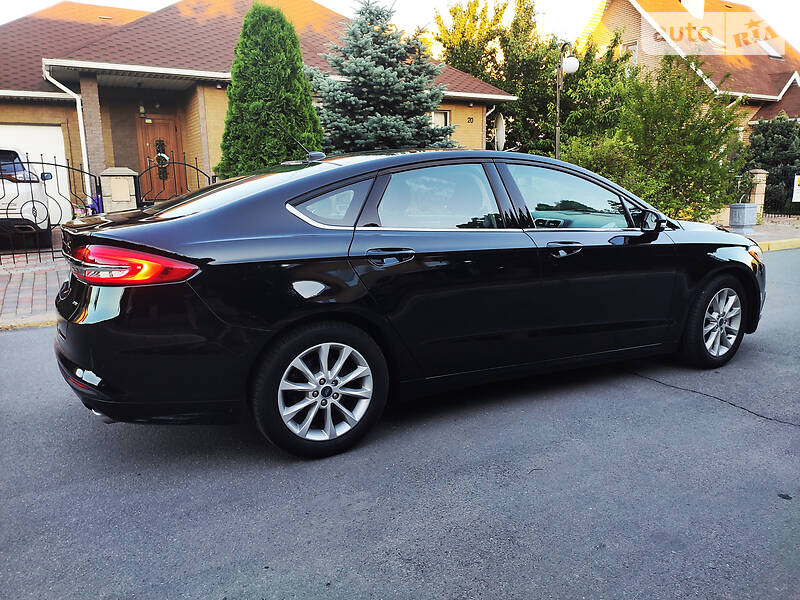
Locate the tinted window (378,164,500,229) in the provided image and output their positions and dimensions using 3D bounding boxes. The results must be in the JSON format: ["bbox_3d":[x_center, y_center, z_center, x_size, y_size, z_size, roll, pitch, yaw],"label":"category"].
[{"bbox_3d":[0.195,-0.534,3.040,0.690,0.345,0.050,-6,-14,-27],"label":"tinted window"}]

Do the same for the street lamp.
[{"bbox_3d":[3.466,-3.193,12.610,0.340,4.260,0.500,-6,10,-28],"label":"street lamp"}]

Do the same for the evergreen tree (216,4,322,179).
[{"bbox_3d":[-2.904,-3.898,13.297,2.250,4.990,2.250,-6,11,-27],"label":"evergreen tree"}]

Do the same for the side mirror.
[{"bbox_3d":[1.472,-0.462,3.493,0.130,0.150,0.200,-6,10,-28],"label":"side mirror"}]

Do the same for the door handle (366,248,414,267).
[{"bbox_3d":[-0.046,-0.198,2.797,0.240,0.080,0.055,-6,11,-27],"label":"door handle"}]

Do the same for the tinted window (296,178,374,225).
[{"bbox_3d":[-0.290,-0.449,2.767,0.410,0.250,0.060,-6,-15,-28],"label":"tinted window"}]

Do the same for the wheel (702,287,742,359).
[{"bbox_3d":[2.135,0.140,4.134,0.465,0.465,0.180,-7,11,-32],"label":"wheel"}]

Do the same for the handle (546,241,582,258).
[{"bbox_3d":[0.901,-0.277,3.293,0.240,0.080,0.055,-6,11,-27],"label":"handle"}]

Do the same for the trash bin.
[{"bbox_3d":[8.527,-2.011,14.917,0.600,0.770,0.600,-6,11,-27],"label":"trash bin"}]

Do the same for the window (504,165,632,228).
[{"bbox_3d":[0.992,-0.593,3.450,0.790,0.400,0.070,-6,-15,-28],"label":"window"}]

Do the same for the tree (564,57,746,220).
[{"bbox_3d":[7.216,-4.325,16.993,4.800,4.850,4.500,-6,10,-28],"label":"tree"}]

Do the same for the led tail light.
[{"bbox_3d":[-1.095,-0.148,2.449,0.460,0.170,0.430,-6,10,-28],"label":"led tail light"}]

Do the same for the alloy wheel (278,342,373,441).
[{"bbox_3d":[-0.376,0.408,2.830,0.465,0.465,0.180,-6,11,-27],"label":"alloy wheel"}]

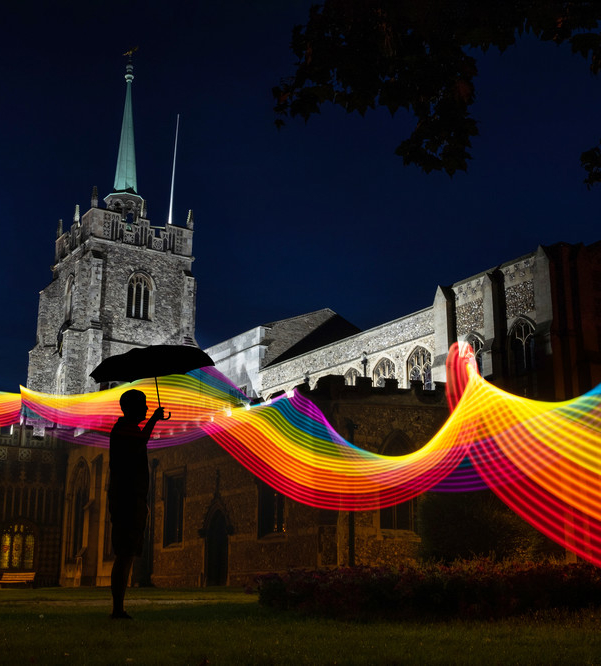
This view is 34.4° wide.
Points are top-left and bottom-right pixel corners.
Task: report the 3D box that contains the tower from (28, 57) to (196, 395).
[{"bbox_3d":[-13.604,-2.158,73.338,10.300,41.502,10.300,9,-17,-32],"label":"tower"}]

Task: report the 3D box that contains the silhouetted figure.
[{"bbox_3d":[-1.274,1.300,7.547,0.430,1.750,0.500,1,-15,-5],"label":"silhouetted figure"}]

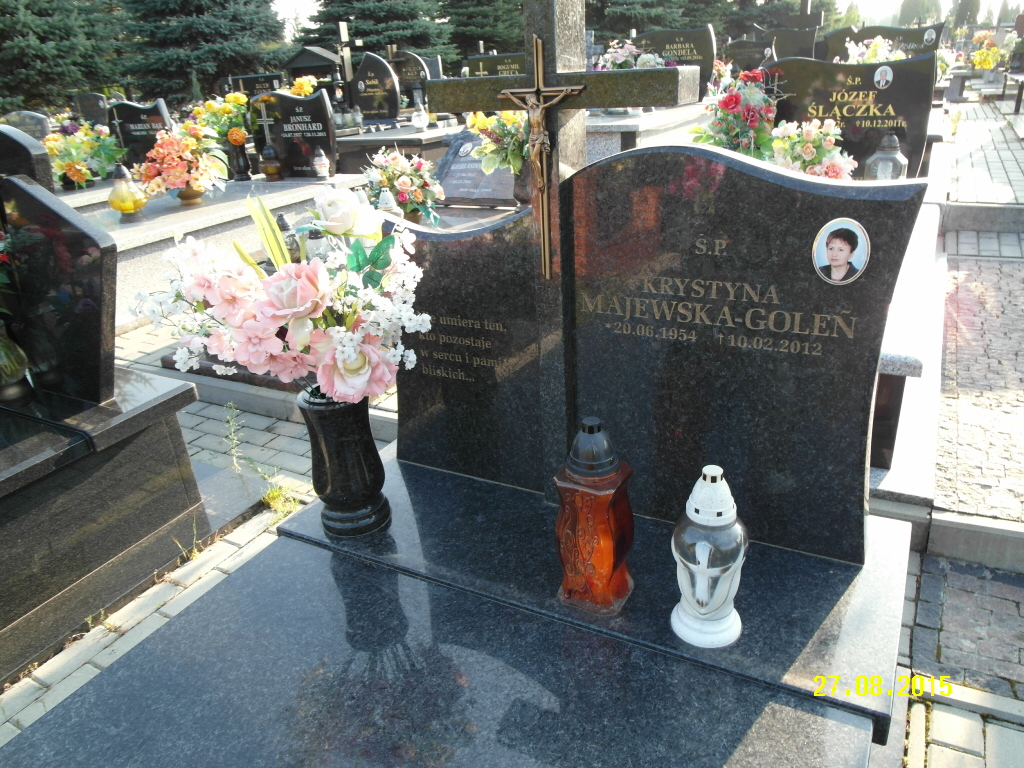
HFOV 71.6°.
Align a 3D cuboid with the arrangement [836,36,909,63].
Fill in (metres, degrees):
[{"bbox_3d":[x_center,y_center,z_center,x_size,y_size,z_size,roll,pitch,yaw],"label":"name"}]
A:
[{"bbox_3d":[2.579,-2.324,5.172,0.480,0.380,0.380,9,28,28],"label":"arrangement"}]

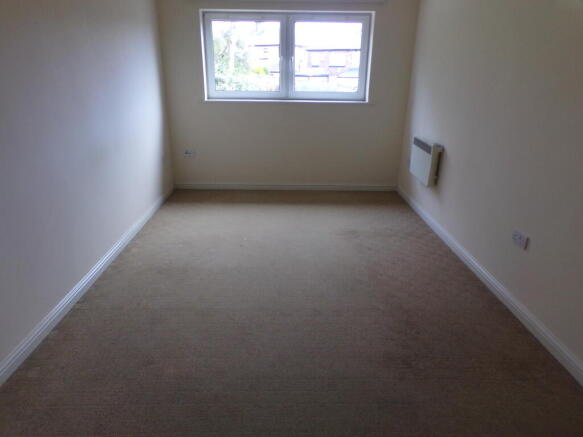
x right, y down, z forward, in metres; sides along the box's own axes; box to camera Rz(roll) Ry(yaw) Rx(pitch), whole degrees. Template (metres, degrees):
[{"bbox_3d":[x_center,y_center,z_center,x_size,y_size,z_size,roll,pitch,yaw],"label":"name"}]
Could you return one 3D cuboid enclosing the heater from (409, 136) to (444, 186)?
[{"bbox_3d":[1.321,-0.571,3.967,0.100,0.390,0.540,0,20,-1],"label":"heater"}]

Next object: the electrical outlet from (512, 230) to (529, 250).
[{"bbox_3d":[1.397,0.128,2.463,0.014,0.088,0.148,0,20,-1],"label":"electrical outlet"}]

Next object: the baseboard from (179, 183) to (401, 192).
[{"bbox_3d":[-0.053,-0.391,5.040,2.790,0.092,0.018,0,20,-1],"label":"baseboard"}]

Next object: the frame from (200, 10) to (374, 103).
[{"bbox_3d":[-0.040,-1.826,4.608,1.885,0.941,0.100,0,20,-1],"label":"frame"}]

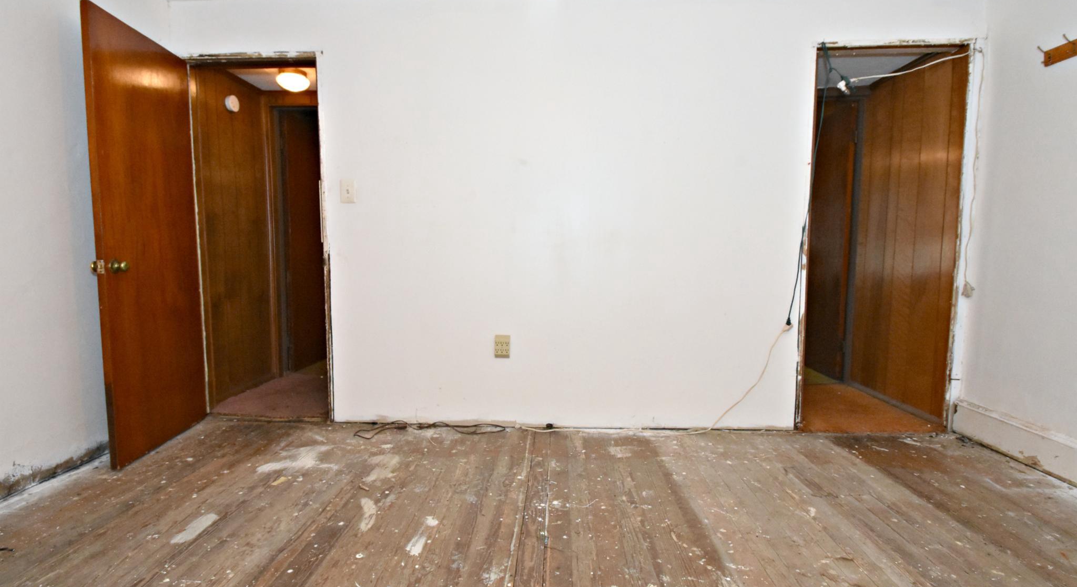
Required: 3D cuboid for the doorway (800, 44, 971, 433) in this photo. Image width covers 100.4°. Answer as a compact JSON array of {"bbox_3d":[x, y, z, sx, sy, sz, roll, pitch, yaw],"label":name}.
[{"bbox_3d":[1.842,-0.270,2.460,0.770,2.070,0.120,0,4,3],"label":"doorway"}]

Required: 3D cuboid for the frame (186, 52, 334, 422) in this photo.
[{"bbox_3d":[-1.591,-0.276,2.627,0.745,2.050,0.120,0,4,3],"label":"frame"}]

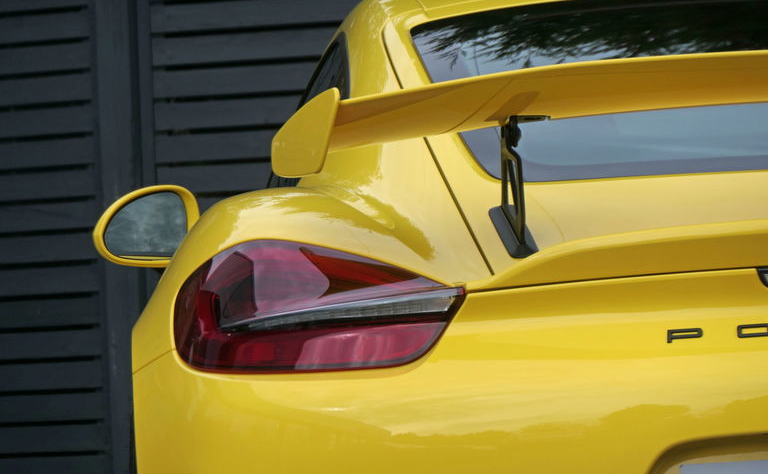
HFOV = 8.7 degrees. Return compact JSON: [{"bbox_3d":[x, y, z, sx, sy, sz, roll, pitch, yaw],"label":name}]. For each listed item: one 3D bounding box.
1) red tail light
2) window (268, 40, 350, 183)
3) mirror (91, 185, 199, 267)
[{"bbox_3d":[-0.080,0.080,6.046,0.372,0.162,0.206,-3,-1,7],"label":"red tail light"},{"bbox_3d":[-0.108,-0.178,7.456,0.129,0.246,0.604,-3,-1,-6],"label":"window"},{"bbox_3d":[-0.385,-0.016,8.360,0.192,0.143,0.133,-3,-1,-4],"label":"mirror"}]

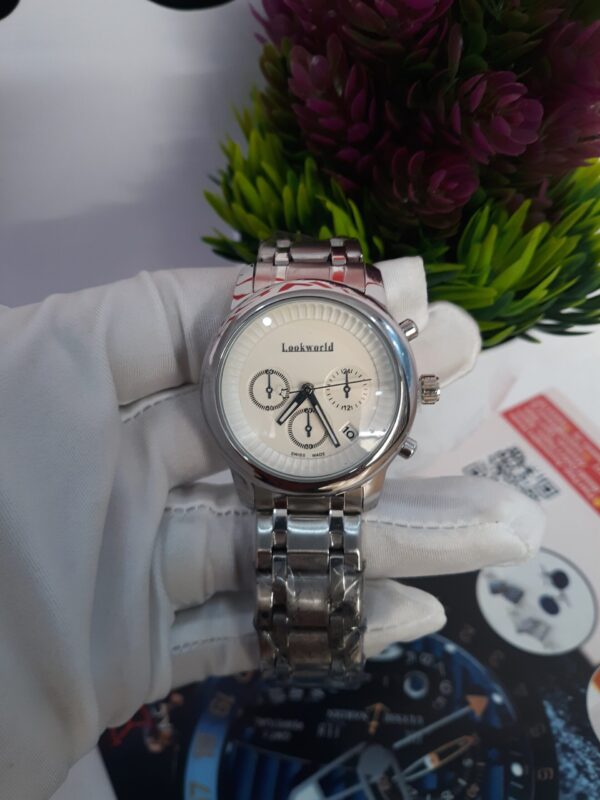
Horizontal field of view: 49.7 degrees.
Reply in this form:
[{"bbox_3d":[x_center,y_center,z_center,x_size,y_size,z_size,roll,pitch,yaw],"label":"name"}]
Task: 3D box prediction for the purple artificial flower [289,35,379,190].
[{"bbox_3d":[0.013,-0.111,0.250,0.034,0.053,0.034,-8,43,8],"label":"purple artificial flower"}]

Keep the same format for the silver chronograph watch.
[{"bbox_3d":[0.004,0.012,0.145,0.047,0.093,0.042,0,0,0],"label":"silver chronograph watch"}]

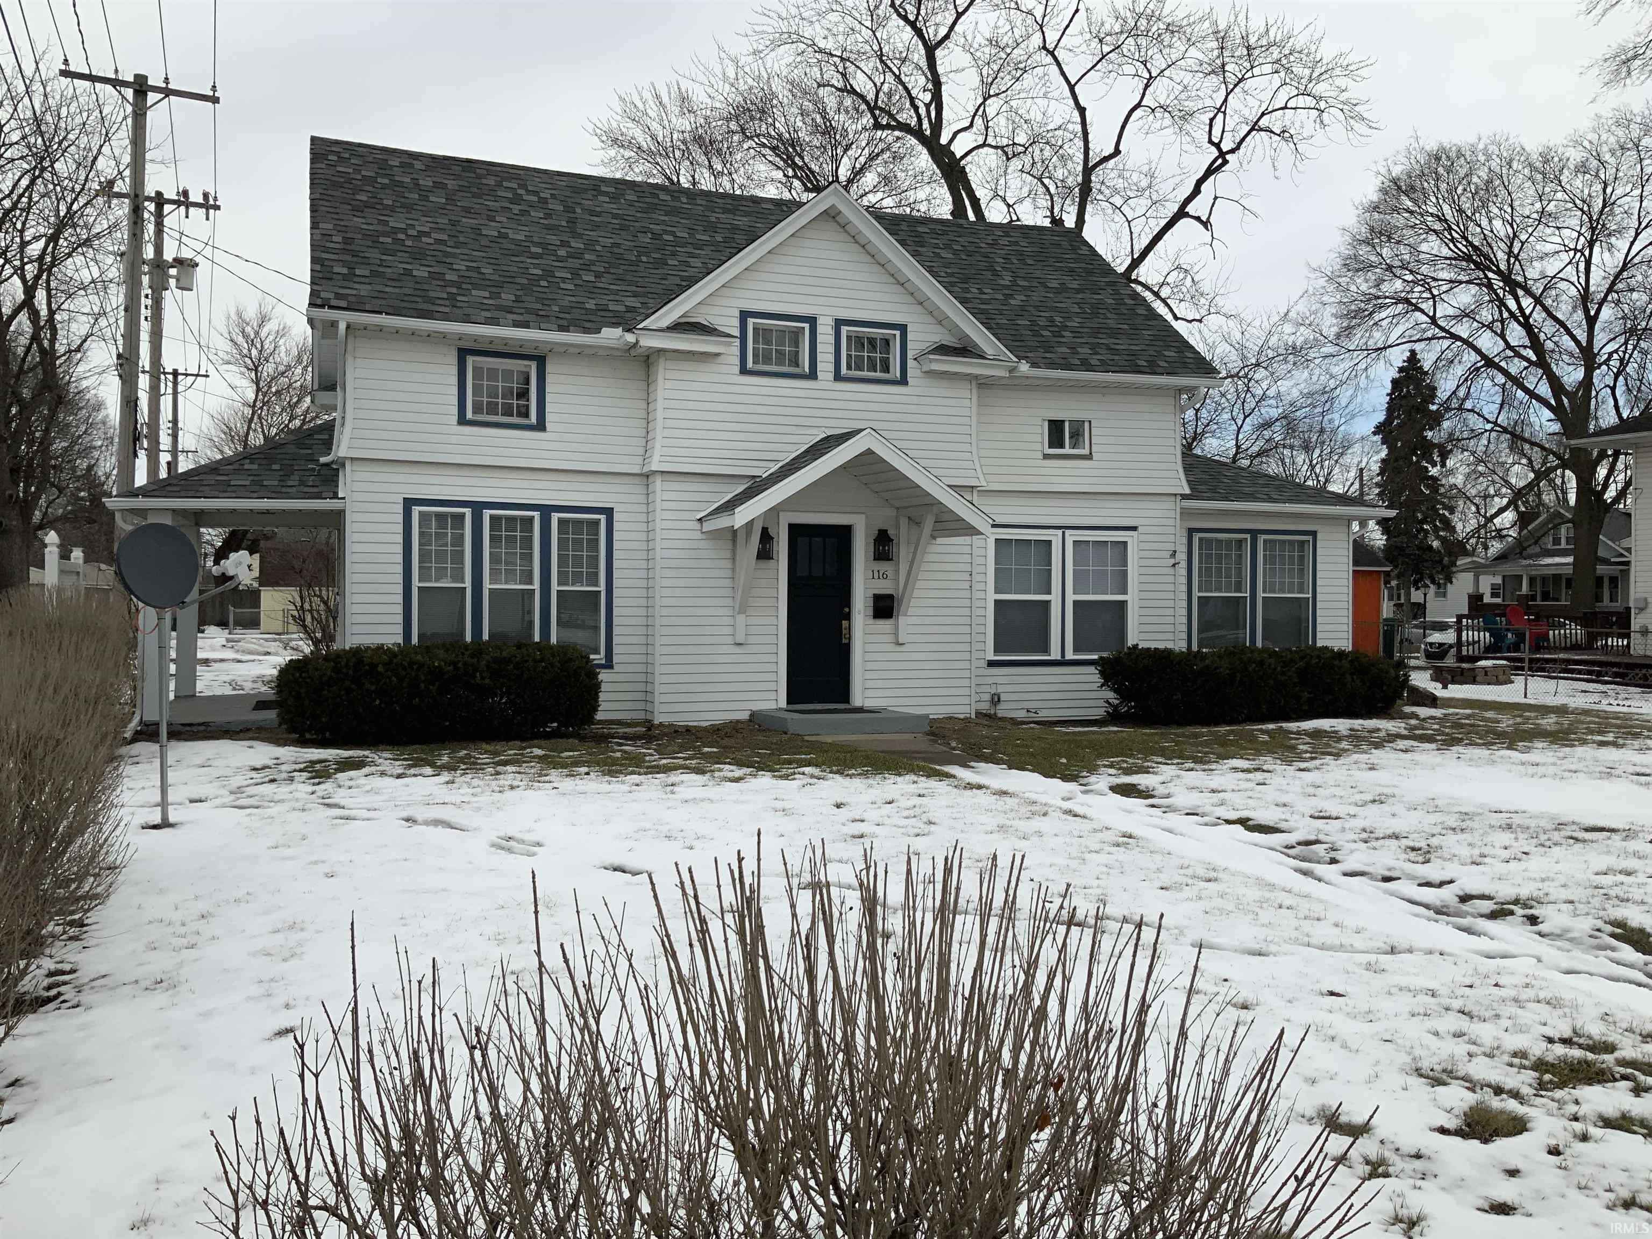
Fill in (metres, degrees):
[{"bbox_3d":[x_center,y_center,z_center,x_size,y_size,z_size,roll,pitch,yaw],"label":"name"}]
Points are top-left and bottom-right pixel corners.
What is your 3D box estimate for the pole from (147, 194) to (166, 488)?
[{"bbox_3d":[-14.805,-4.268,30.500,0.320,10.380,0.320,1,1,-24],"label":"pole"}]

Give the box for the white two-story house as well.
[{"bbox_3d":[-0.583,-2.270,18.012,15.090,6.770,8.000,0,1,-21],"label":"white two-story house"}]

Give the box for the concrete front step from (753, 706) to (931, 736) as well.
[{"bbox_3d":[0.140,1.081,14.731,1.600,0.180,1.120,0,1,-21],"label":"concrete front step"}]

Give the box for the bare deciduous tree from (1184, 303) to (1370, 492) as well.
[{"bbox_3d":[14.289,-4.660,45.000,6.800,11.280,6.800,0,1,-21],"label":"bare deciduous tree"}]

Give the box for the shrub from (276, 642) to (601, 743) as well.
[{"bbox_3d":[-3.674,0.670,13.255,2.950,0.950,1.200,0,1,-21],"label":"shrub"}]

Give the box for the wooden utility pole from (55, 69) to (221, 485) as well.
[{"bbox_3d":[-11.854,-4.144,23.500,2.440,10.330,0.360,2,1,-24],"label":"wooden utility pole"}]

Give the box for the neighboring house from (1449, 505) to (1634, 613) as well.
[{"bbox_3d":[38.187,-2.377,67.461,12.500,6.500,9.500,0,1,-22],"label":"neighboring house"}]

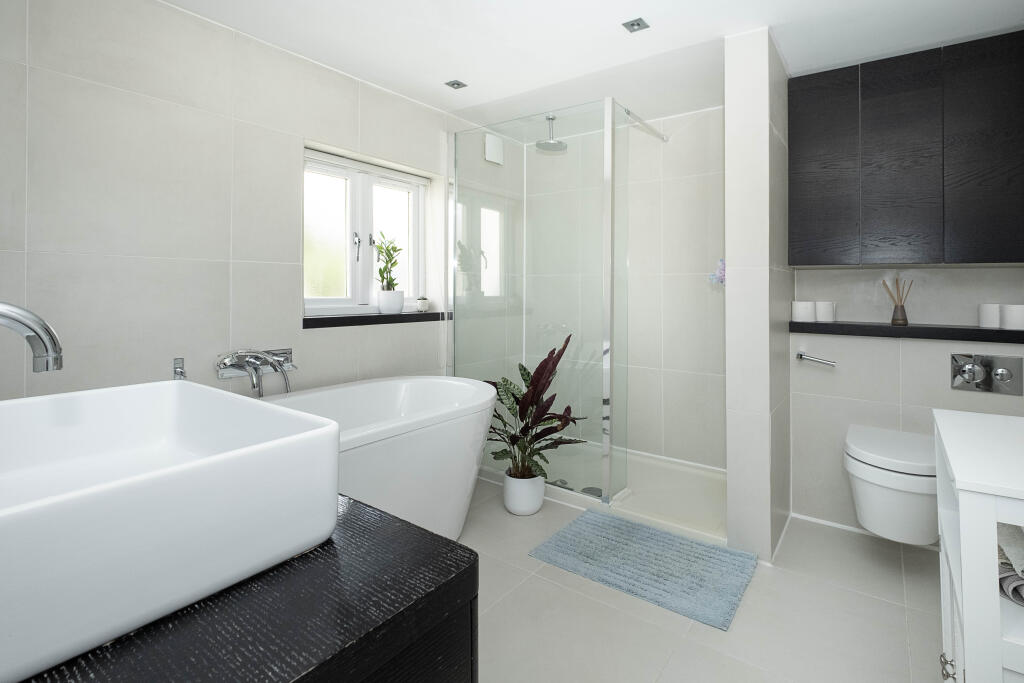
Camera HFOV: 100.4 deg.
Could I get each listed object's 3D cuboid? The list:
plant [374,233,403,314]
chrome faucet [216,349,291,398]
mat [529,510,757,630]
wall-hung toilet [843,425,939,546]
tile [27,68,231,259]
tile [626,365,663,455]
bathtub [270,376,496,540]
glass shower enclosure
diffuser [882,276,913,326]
[{"bbox_3d":[-0.745,-0.395,2.528,0.143,0.457,0.136,4,6,41],"label":"plant"},{"bbox_3d":[-1.090,0.137,1.890,0.195,0.186,0.299,4,6,41],"label":"chrome faucet"},{"bbox_3d":[0.564,0.913,1.845,0.773,0.017,0.519,3,5,36],"label":"mat"},{"bbox_3d":[1.628,0.617,1.779,0.390,0.350,0.440,3,5,36],"label":"wall-hung toilet"},{"bbox_3d":[-1.427,-0.641,1.654,0.011,0.609,0.604,4,6,41],"label":"tile"},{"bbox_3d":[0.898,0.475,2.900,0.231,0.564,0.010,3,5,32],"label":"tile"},{"bbox_3d":[-0.765,0.605,1.788,0.797,0.621,1.635,4,6,41],"label":"bathtub"},{"bbox_3d":[0.134,-0.225,2.609,1.107,2.088,0.231,3,5,32],"label":"glass shower enclosure"},{"bbox_3d":[1.795,-0.188,1.982,0.104,0.220,0.094,3,5,36],"label":"diffuser"}]

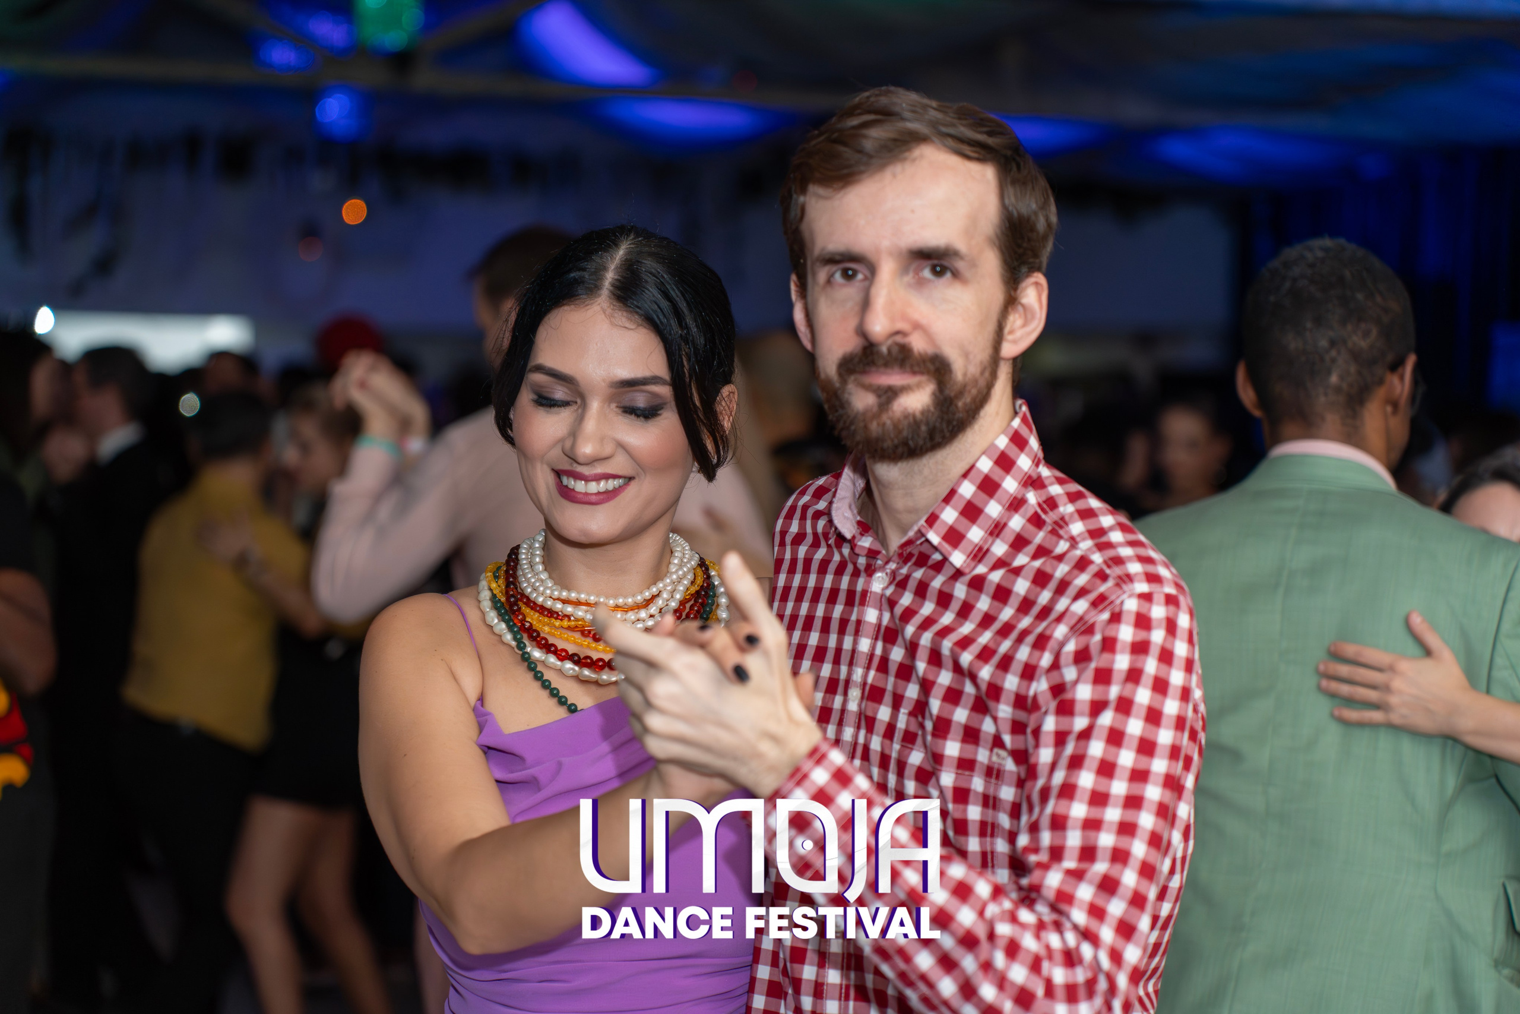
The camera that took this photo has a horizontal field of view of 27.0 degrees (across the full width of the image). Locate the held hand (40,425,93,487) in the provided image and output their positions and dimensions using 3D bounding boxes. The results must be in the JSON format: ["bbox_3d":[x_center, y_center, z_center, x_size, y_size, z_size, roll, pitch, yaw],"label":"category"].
[{"bbox_3d":[-1.578,-0.120,7.200,0.110,0.130,0.110,1,2,18],"label":"held hand"}]

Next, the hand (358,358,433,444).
[{"bbox_3d":[-0.528,-0.155,4.580,0.085,0.135,0.090,-30,0,-25],"label":"hand"}]

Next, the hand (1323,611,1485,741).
[{"bbox_3d":[0.668,0.167,3.270,0.177,0.118,0.050,15,1,-5],"label":"hand"}]

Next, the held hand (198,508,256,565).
[{"bbox_3d":[-1.096,0.062,6.500,0.140,0.100,0.060,41,4,-3],"label":"held hand"}]

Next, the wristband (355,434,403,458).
[{"bbox_3d":[-0.549,-0.086,4.570,0.066,0.020,0.056,27,-12,-10],"label":"wristband"}]

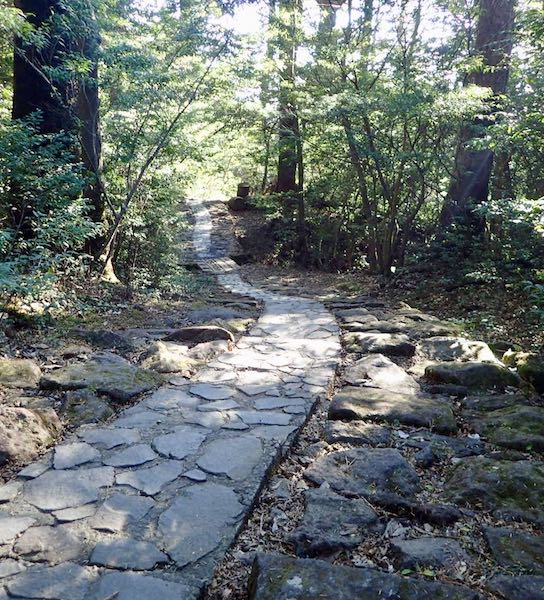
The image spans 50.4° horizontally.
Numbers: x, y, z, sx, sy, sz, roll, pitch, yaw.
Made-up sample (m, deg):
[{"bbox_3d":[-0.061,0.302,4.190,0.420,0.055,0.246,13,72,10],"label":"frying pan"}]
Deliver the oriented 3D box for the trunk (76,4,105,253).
[{"bbox_3d":[-3.914,-3.607,12.500,0.460,5.300,0.460,1,7,0],"label":"trunk"}]

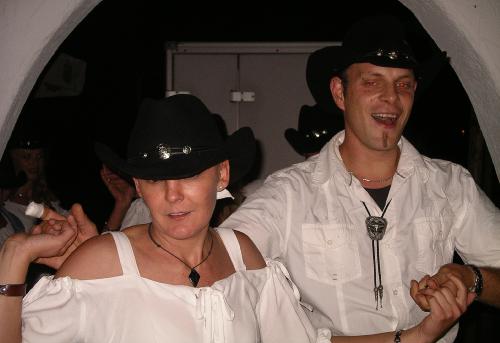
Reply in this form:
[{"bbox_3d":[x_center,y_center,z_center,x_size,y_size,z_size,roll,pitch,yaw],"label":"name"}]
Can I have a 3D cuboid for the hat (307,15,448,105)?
[{"bbox_3d":[0.270,-0.243,2.200,0.295,0.150,0.355,5,-5,-8],"label":"hat"}]

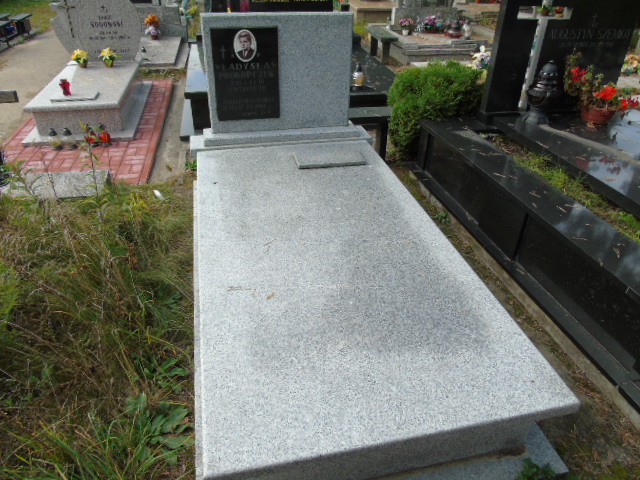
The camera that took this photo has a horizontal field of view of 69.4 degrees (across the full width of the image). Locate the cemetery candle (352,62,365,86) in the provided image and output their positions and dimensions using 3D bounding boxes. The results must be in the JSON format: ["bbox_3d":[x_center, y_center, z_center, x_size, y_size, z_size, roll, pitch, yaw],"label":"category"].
[{"bbox_3d":[0.427,-1.772,4.958,0.110,0.235,0.110,-5,33,-11],"label":"cemetery candle"}]

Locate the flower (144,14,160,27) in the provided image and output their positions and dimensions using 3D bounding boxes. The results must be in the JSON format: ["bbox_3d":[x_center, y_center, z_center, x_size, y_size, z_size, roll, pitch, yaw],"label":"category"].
[{"bbox_3d":[-3.112,-4.078,8.586,0.290,0.210,0.270,-5,33,-11],"label":"flower"}]

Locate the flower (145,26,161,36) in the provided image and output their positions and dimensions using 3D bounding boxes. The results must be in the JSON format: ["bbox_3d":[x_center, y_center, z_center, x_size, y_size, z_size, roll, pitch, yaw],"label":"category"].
[{"bbox_3d":[-3.119,-3.882,8.606,0.290,0.180,0.260,-5,33,-11],"label":"flower"}]

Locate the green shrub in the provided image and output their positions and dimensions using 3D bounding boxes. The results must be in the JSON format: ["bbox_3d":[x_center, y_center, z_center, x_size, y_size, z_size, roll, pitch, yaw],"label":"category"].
[{"bbox_3d":[1.126,-1.350,4.610,0.920,0.800,0.720,-5,33,-11],"label":"green shrub"}]

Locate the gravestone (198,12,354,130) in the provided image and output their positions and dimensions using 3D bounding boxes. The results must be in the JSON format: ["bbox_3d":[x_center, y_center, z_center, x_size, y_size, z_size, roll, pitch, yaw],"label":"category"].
[{"bbox_3d":[-0.257,-1.080,3.042,0.940,0.715,0.080,-5,33,-11],"label":"gravestone"}]

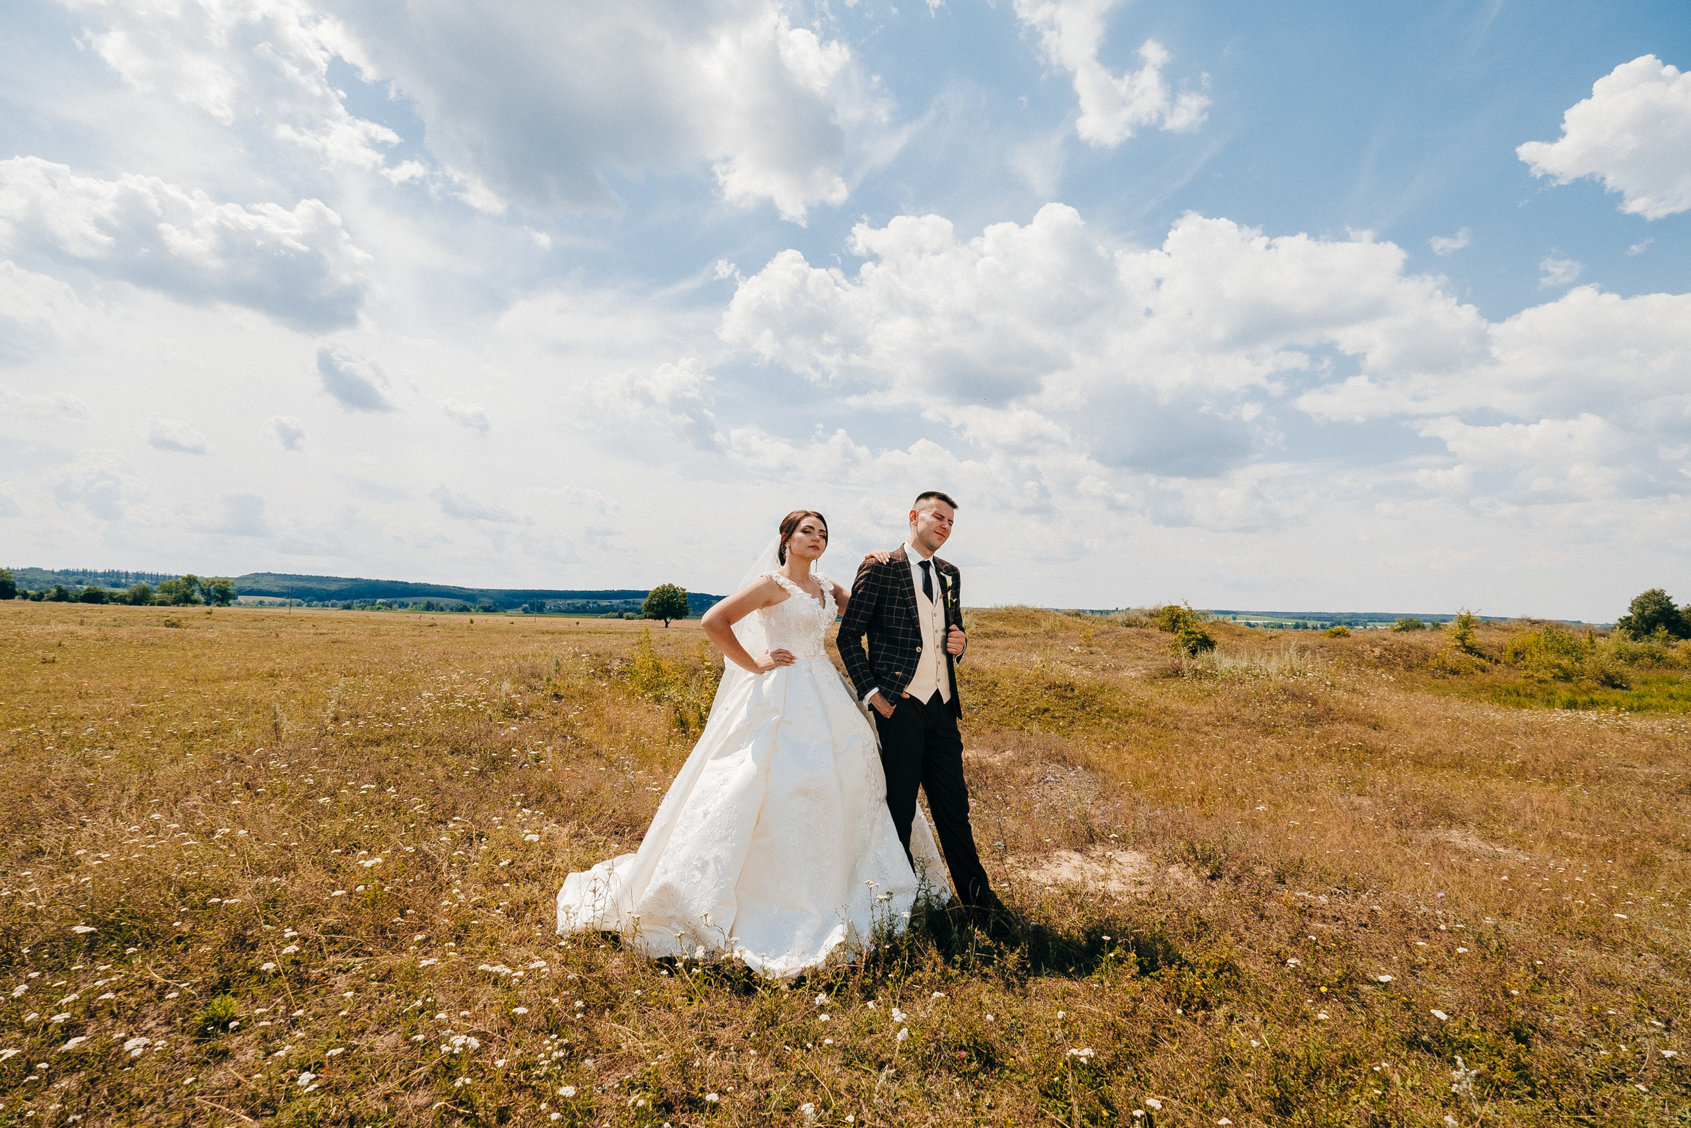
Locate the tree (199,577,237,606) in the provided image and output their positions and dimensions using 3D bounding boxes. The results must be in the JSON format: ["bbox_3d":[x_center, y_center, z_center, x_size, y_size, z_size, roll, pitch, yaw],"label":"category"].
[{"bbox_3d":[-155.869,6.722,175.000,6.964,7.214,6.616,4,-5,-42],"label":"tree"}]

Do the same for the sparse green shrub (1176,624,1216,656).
[{"bbox_3d":[10.455,2.263,21.000,1.058,0.944,1.005,-1,-4,26],"label":"sparse green shrub"}]

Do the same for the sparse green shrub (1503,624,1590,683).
[{"bbox_3d":[17.872,2.293,18.000,1.581,1.518,1.502,-3,-5,45],"label":"sparse green shrub"}]

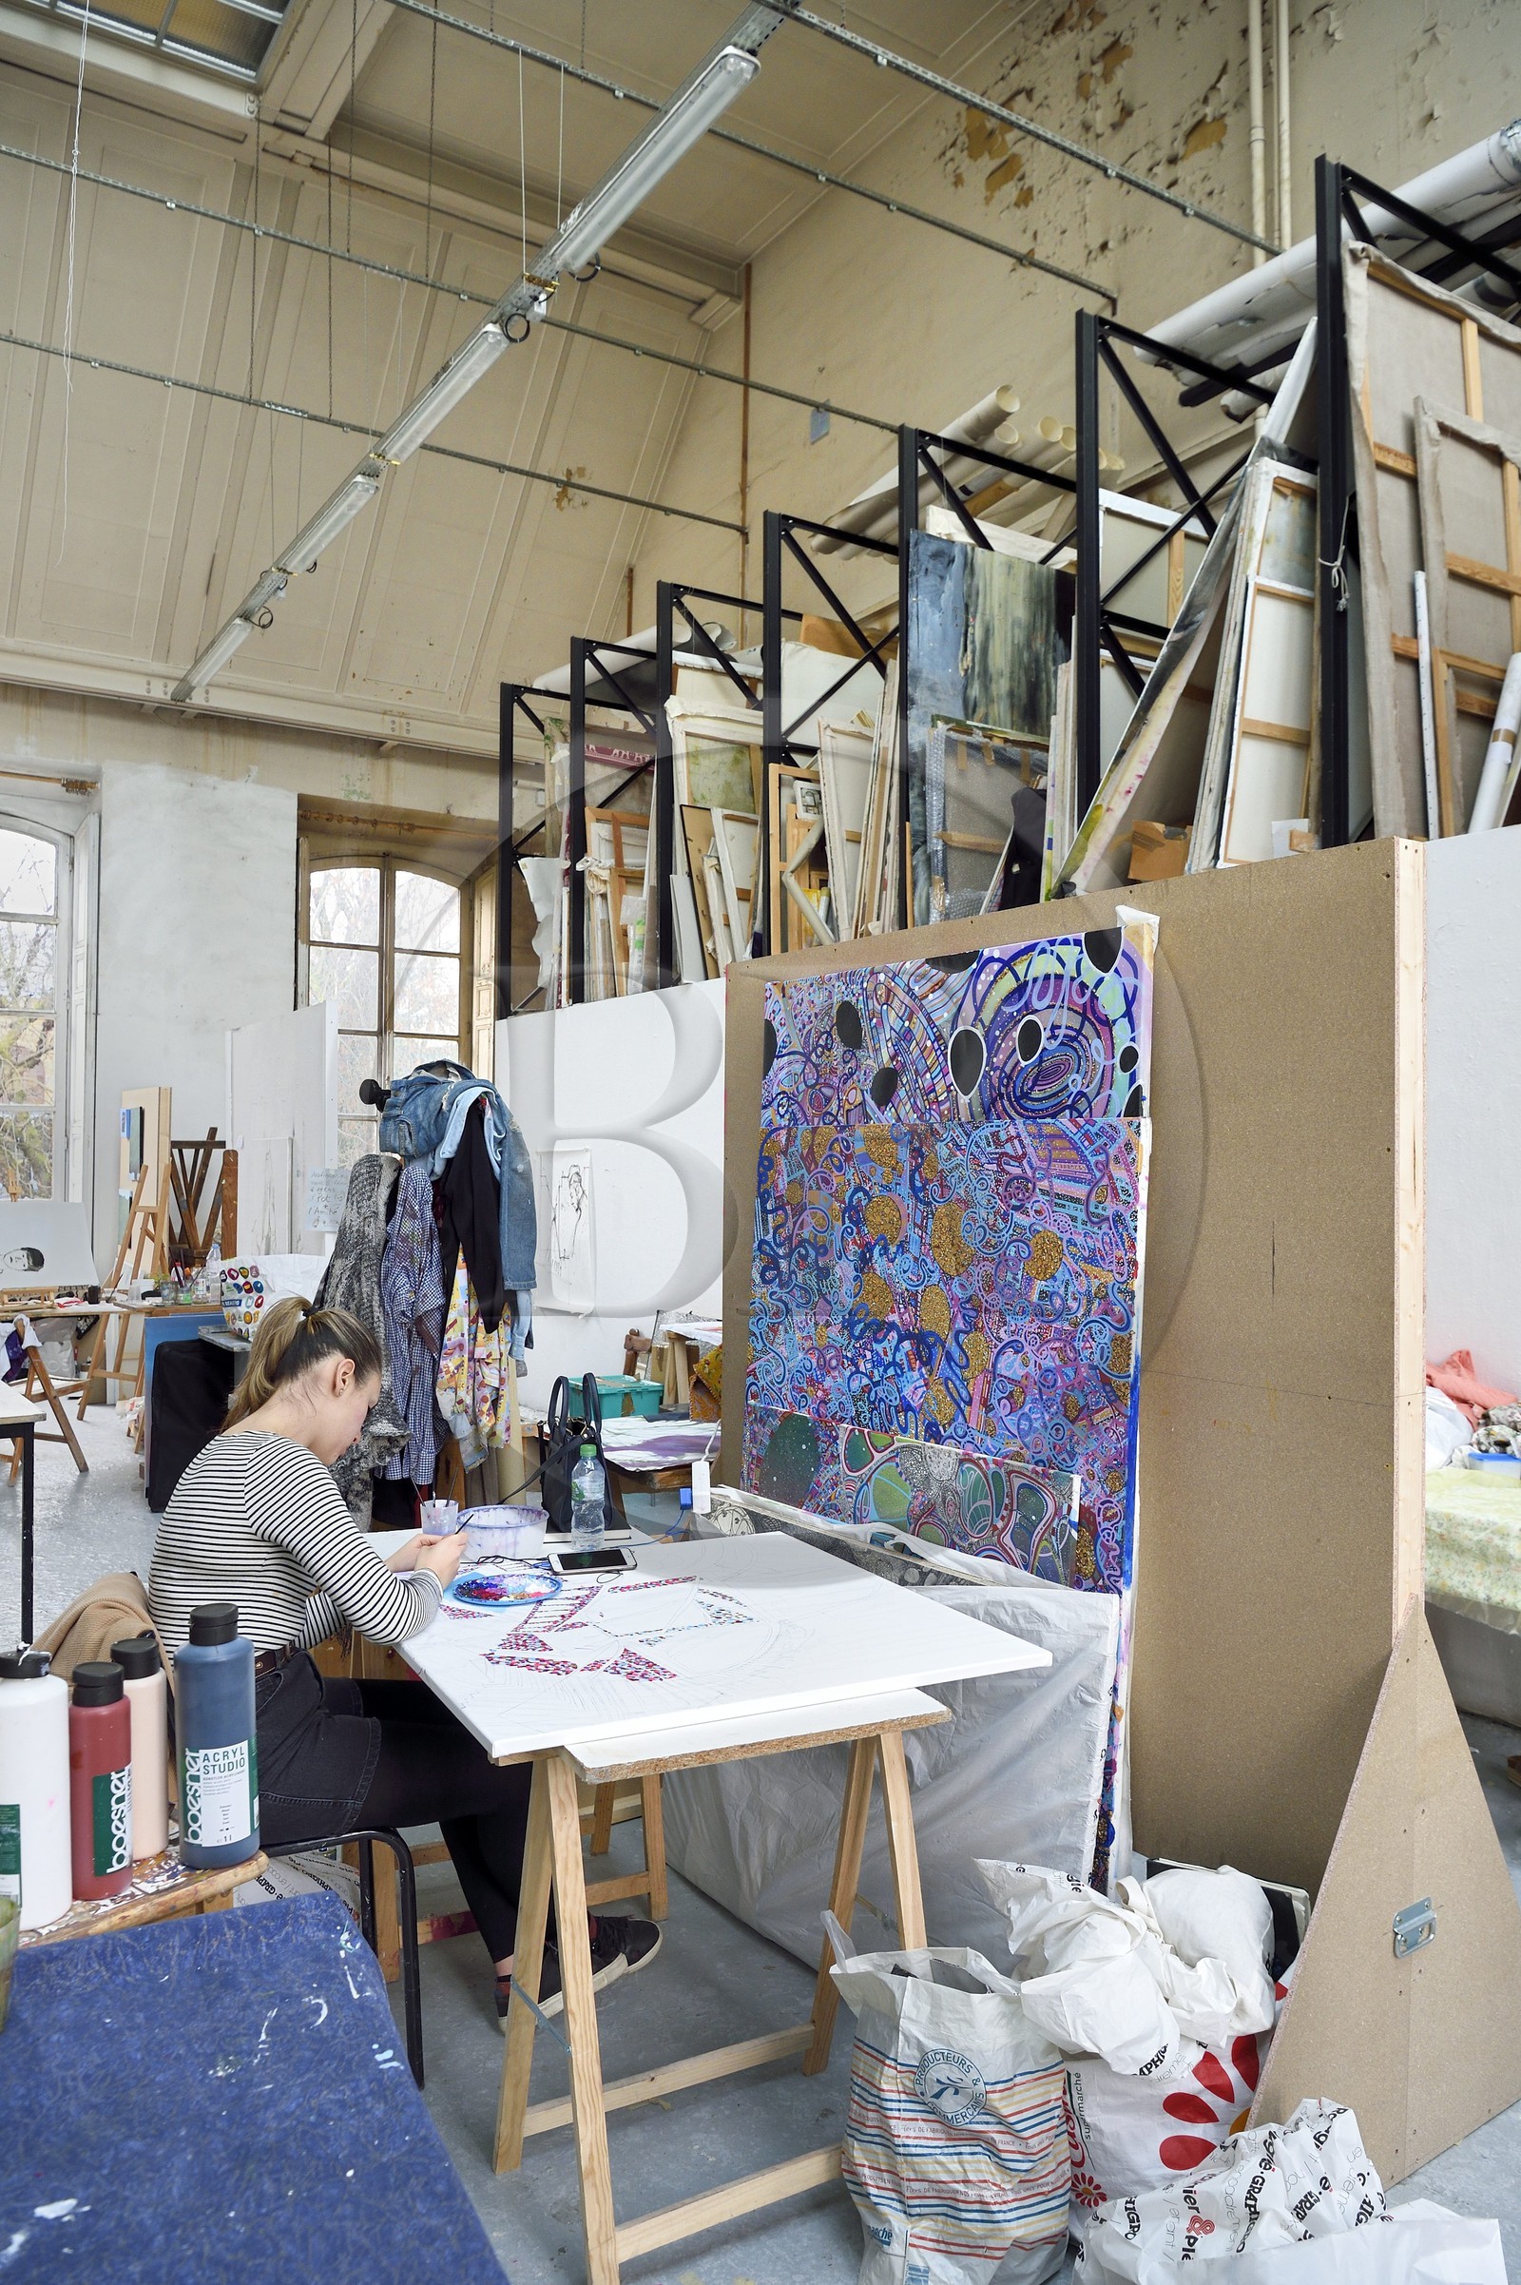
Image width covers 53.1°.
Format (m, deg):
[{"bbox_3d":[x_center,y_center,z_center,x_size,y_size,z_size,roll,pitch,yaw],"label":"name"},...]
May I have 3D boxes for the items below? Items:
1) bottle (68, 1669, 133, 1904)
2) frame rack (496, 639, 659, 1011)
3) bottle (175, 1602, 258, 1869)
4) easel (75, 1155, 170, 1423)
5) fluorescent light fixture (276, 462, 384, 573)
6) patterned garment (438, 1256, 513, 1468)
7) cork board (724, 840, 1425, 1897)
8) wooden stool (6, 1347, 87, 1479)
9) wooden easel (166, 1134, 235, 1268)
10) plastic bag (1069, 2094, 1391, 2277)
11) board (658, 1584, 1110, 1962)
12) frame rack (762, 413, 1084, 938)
[{"bbox_3d":[-0.689,0.663,1.590,0.059,0.226,0.059,0,0,26],"label":"bottle"},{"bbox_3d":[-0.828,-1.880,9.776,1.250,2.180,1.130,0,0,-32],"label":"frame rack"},{"bbox_3d":[-0.598,0.645,1.670,0.083,0.262,0.083,0,0,-25],"label":"bottle"},{"bbox_3d":[-3.730,0.920,9.480,0.640,1.560,0.700,0,0,38],"label":"easel"},{"bbox_3d":[-2.050,-2.925,7.200,0.115,0.105,1.210,0,0,-32],"label":"fluorescent light fixture"},{"bbox_3d":[-0.770,0.545,4.050,0.220,0.640,0.180,0,0,-11],"label":"patterned garment"},{"bbox_3d":[0.477,0.570,3.220,0.085,2.080,2.010,0,0,-32],"label":"cork board"},{"bbox_3d":[-3.670,1.320,7.730,0.440,0.740,0.470,0,0,34],"label":"wooden stool"},{"bbox_3d":[-3.140,0.780,8.450,0.550,1.660,0.500,0,0,-27],"label":"wooden easel"},{"bbox_3d":[0.660,1.495,2.140,0.410,0.210,0.330,0,0,6],"label":"plastic bag"},{"bbox_3d":[0.190,1.242,3.115,0.045,0.885,1.300,11,-6,-35],"label":"board"},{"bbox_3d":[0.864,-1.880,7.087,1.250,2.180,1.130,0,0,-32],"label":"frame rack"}]

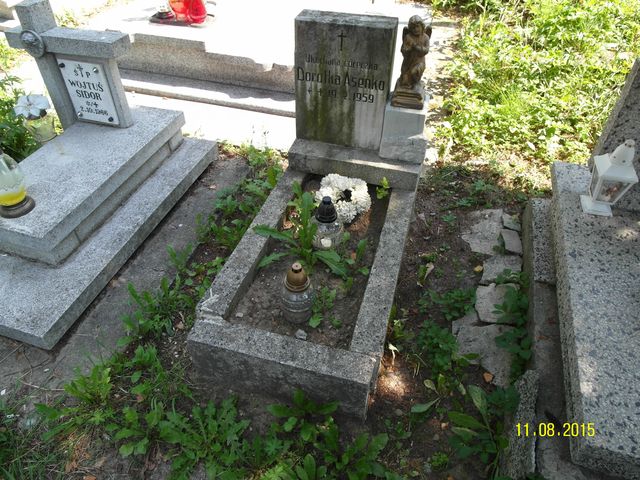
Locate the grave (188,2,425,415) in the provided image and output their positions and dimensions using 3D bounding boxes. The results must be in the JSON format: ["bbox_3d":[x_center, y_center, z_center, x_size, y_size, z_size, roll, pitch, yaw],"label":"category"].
[{"bbox_3d":[0.060,-0.239,1.816,0.661,0.913,1.449,11,43,10],"label":"grave"}]

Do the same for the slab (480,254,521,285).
[{"bbox_3d":[0.830,0.149,2.038,0.173,0.042,0.194,15,43,15],"label":"slab"}]

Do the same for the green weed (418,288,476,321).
[{"bbox_3d":[0.533,0.268,1.855,0.242,0.068,0.149,1,42,0],"label":"green weed"}]

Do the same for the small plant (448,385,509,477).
[{"bbox_3d":[0.512,0.610,1.442,0.180,0.147,0.298,1,42,0],"label":"small plant"}]

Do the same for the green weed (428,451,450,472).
[{"bbox_3d":[0.382,0.704,1.418,0.070,0.035,0.061,1,42,0],"label":"green weed"}]

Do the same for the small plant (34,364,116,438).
[{"bbox_3d":[-0.829,0.540,1.513,0.240,0.116,0.274,1,42,0],"label":"small plant"}]

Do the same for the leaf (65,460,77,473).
[{"bbox_3d":[-0.786,0.713,1.397,0.035,0.011,0.036,1,42,0],"label":"leaf"}]

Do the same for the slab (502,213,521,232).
[{"bbox_3d":[0.991,-0.079,2.302,0.095,0.037,0.126,15,43,15],"label":"slab"}]

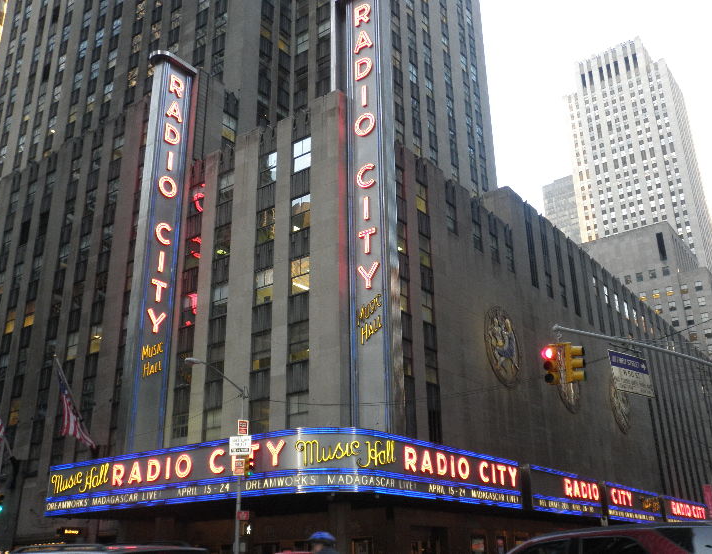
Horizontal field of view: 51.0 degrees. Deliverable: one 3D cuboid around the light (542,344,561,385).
[{"bbox_3d":[3.817,1.700,14.500,0.260,0.760,0.340,-17,-27,34],"label":"light"}]

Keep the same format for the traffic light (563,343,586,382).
[{"bbox_3d":[4.303,1.694,14.700,0.340,0.760,0.260,-17,-27,34],"label":"traffic light"}]

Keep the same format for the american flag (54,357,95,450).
[{"bbox_3d":[-15.783,7.177,42.127,0.600,4.500,3.000,-17,-27,34],"label":"american flag"}]

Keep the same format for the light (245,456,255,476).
[{"bbox_3d":[-3.703,6.652,26.200,0.340,0.760,0.260,-17,-27,34],"label":"light"}]

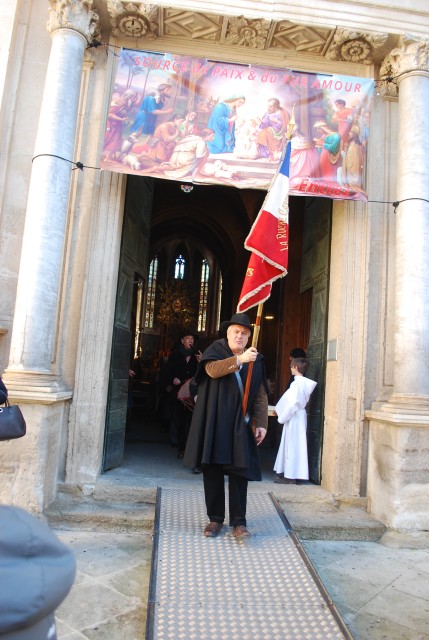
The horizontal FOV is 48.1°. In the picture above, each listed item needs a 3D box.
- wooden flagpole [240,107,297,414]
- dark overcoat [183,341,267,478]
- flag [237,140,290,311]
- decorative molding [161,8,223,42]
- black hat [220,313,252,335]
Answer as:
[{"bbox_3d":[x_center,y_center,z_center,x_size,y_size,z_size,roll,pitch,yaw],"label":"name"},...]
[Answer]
[{"bbox_3d":[0.426,-0.394,3.760,0.050,2.441,0.050,8,8,0],"label":"wooden flagpole"},{"bbox_3d":[0.089,0.743,4.080,0.650,1.110,0.480,4,-6,-3],"label":"dark overcoat"},{"bbox_3d":[0.383,-0.710,3.650,0.340,1.240,0.240,8,8,0],"label":"flag"},{"bbox_3d":[-0.245,-3.229,5.222,0.640,0.120,0.460,5,-6,-6],"label":"decorative molding"},{"bbox_3d":[0.192,0.028,4.130,0.275,0.135,0.310,5,-6,-7],"label":"black hat"}]

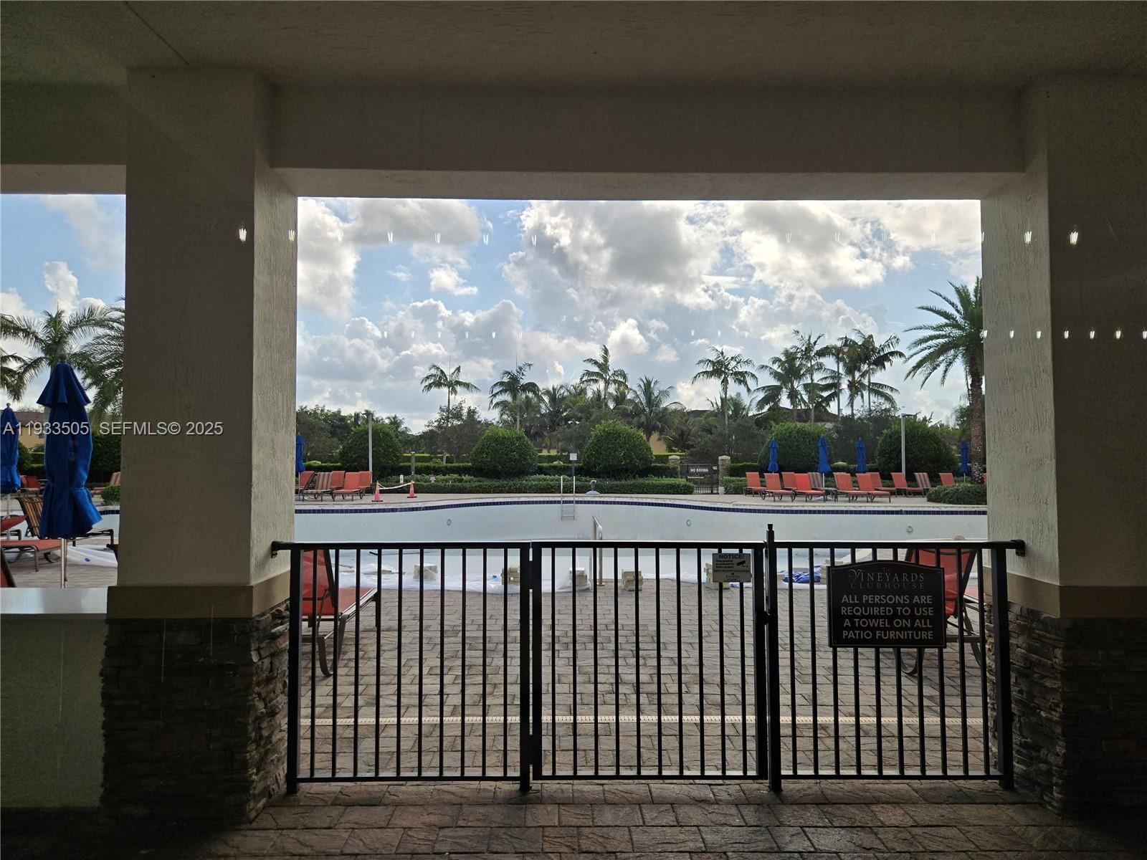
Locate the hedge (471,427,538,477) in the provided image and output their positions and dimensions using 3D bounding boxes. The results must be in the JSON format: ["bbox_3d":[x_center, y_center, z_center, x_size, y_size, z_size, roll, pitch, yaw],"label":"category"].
[{"bbox_3d":[-3.167,1.317,34.976,3.100,2.924,2.900,0,-2,0],"label":"hedge"}]

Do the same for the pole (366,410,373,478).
[{"bbox_3d":[-9.057,0.980,33.787,0.380,3.713,0.280,0,-2,-11],"label":"pole"}]

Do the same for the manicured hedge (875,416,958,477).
[{"bbox_3d":[15.211,1.063,33.782,3.700,3.281,3.400,0,-2,0],"label":"manicured hedge"}]

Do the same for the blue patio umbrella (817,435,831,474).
[{"bbox_3d":[9.635,1.416,29.268,0.500,2.420,0.500,0,-2,0],"label":"blue patio umbrella"}]

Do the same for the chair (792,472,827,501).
[{"bbox_3d":[8.503,2.063,27.574,0.660,0.970,1.650,0,-2,-1],"label":"chair"}]

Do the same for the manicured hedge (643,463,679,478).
[{"bbox_3d":[4.040,2.177,34.646,1.750,1.298,1.000,0,-2,0],"label":"manicured hedge"}]

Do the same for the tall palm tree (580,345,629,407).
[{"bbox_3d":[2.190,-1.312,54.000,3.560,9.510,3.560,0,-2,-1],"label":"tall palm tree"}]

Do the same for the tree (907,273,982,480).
[{"bbox_3d":[15.185,-1.638,28.771,5.200,8.458,5.200,0,-2,0],"label":"tree"}]

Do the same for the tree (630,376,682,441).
[{"bbox_3d":[5.533,-0.140,52.000,4.000,7.020,4.000,0,-2,-1],"label":"tree"}]

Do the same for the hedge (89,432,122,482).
[{"bbox_3d":[-20.674,1.435,33.773,3.000,2.752,2.900,1,-2,-22],"label":"hedge"}]

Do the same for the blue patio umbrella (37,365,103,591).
[{"bbox_3d":[-4.137,0.646,6.200,0.540,2.420,0.540,0,-2,-1],"label":"blue patio umbrella"}]

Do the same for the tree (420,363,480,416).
[{"bbox_3d":[-8.924,-0.686,55.000,4.330,8.370,4.330,0,-2,-1],"label":"tree"}]

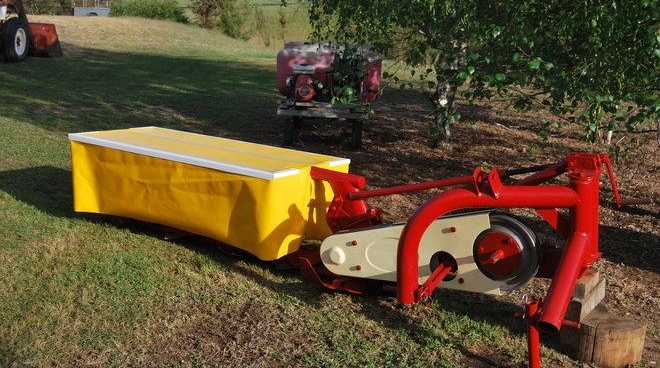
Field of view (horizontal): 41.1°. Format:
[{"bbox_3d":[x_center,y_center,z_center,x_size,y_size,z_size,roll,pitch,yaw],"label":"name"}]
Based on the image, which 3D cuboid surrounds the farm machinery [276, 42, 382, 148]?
[{"bbox_3d":[-0.006,-0.995,9.800,1.120,1.100,1.750,3,11,5],"label":"farm machinery"}]

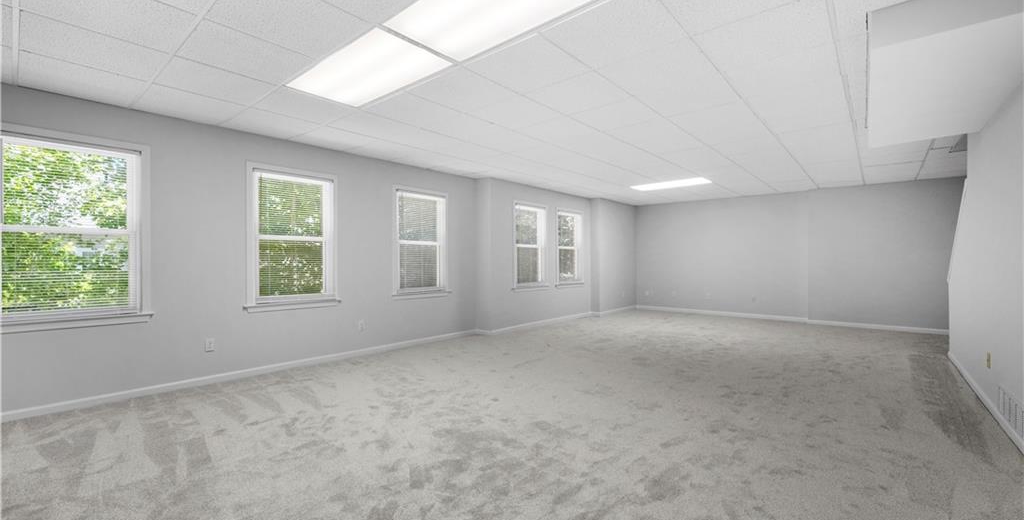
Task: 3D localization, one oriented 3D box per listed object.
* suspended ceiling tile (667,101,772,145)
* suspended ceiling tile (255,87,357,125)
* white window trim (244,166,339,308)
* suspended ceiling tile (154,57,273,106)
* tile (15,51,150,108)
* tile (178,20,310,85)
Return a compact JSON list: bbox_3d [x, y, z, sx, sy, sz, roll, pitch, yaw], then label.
[{"bbox_3d":[2.016,-1.269,3.812,0.605,0.022,1.200,0,0,41],"label":"suspended ceiling tile"},{"bbox_3d":[-1.730,-1.288,3.350,0.600,0.020,0.600,0,0,41],"label":"suspended ceiling tile"},{"bbox_3d":[-2.311,-0.225,4.253,0.090,1.502,0.909,0,0,43],"label":"white window trim"},{"bbox_3d":[-2.145,-1.269,2.890,0.605,0.022,0.605,0,0,41],"label":"suspended ceiling tile"},{"bbox_3d":[-3.031,-1.269,2.828,0.605,0.022,0.605,0,0,41],"label":"tile"},{"bbox_3d":[-1.665,-1.270,2.502,0.605,0.022,0.605,0,0,41],"label":"tile"}]

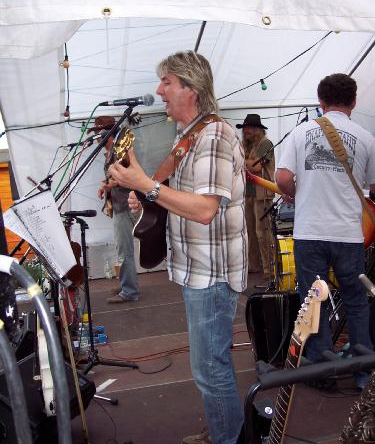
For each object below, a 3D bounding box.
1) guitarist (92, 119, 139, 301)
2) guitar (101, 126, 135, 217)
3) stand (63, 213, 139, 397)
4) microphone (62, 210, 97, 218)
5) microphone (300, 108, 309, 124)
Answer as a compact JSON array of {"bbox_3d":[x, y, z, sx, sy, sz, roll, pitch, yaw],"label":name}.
[{"bbox_3d":[-0.742,-0.128,5.725,0.470,1.860,0.520,-4,5,-16],"label":"guitarist"},{"bbox_3d":[-0.671,-0.464,5.450,0.100,0.902,0.360,7,28,-18],"label":"guitar"},{"bbox_3d":[-0.605,0.446,3.623,0.480,1.050,0.500,-2,5,6],"label":"stand"},{"bbox_3d":[-0.694,-0.048,3.620,0.210,0.050,0.050,-3,5,0],"label":"microphone"},{"bbox_3d":[1.208,-1.086,5.800,0.050,0.165,0.050,-3,5,0],"label":"microphone"}]

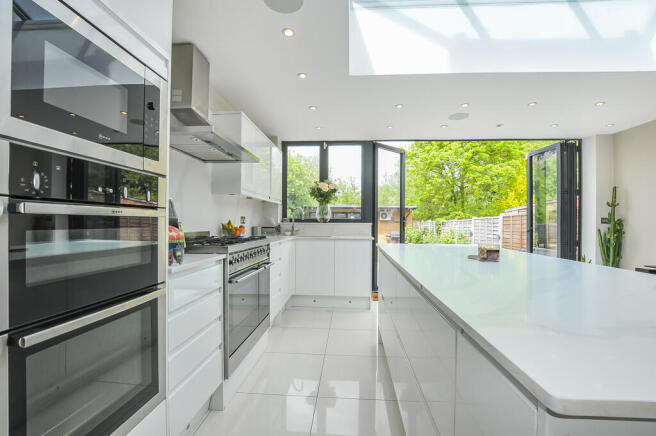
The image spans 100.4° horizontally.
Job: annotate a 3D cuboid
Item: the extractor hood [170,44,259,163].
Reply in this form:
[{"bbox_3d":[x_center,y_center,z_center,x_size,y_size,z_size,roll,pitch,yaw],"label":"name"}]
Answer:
[{"bbox_3d":[-0.929,-0.879,2.141,0.530,0.715,0.880,0,-1,5],"label":"extractor hood"}]

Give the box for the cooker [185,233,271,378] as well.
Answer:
[{"bbox_3d":[-0.880,0.569,2.156,0.640,0.910,0.895,0,-1,5],"label":"cooker"}]

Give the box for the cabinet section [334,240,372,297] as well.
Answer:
[{"bbox_3d":[0.341,0.650,3.759,0.466,0.718,0.540,0,-1,4],"label":"cabinet section"}]

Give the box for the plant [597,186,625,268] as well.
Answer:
[{"bbox_3d":[3.569,0.421,3.416,0.260,1.560,0.260,0,-1,5],"label":"plant"}]

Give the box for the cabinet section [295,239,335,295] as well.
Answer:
[{"bbox_3d":[-0.144,0.649,3.796,0.506,0.720,0.540,0,-1,4],"label":"cabinet section"}]

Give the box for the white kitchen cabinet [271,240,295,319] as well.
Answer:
[{"bbox_3d":[-0.810,0.645,3.101,0.615,0.815,1.000,0,-1,5],"label":"white kitchen cabinet"}]

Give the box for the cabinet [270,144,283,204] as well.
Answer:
[{"bbox_3d":[-0.894,-0.611,3.862,0.330,0.780,0.540,0,-1,5],"label":"cabinet"}]

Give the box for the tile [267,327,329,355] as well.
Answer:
[{"bbox_3d":[-0.278,1.176,2.628,0.558,0.010,0.555,0,-1,5],"label":"tile"}]

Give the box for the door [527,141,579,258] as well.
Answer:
[{"bbox_3d":[3.523,0.034,4.357,0.230,2.310,0.860,0,-1,5],"label":"door"}]

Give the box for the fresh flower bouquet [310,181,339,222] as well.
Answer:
[{"bbox_3d":[-0.070,-0.246,4.152,0.440,0.635,0.400,0,-1,5],"label":"fresh flower bouquet"}]

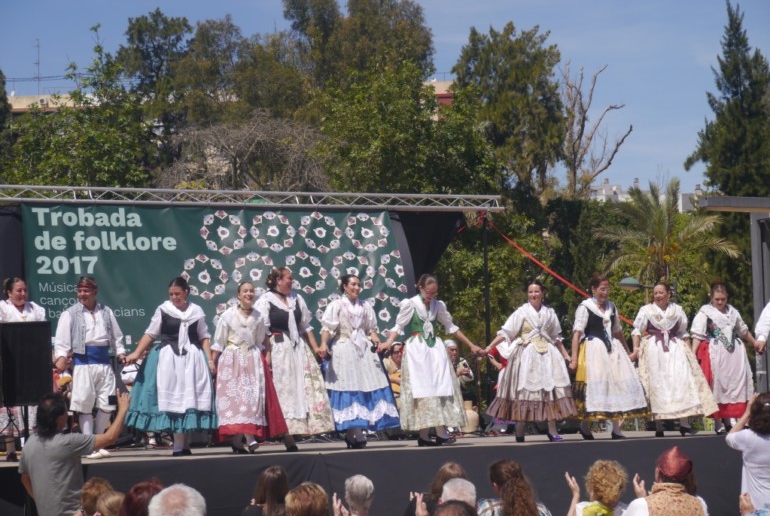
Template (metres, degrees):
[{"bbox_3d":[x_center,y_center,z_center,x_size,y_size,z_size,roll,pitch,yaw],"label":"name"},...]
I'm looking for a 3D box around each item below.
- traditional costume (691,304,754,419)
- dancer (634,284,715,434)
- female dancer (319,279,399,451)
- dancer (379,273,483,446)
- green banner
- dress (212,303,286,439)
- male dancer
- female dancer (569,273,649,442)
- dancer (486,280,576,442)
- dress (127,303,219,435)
[{"bbox_3d":[3.593,1.096,19.896,0.646,1.224,0.552,0,-4,-18],"label":"traditional costume"},{"bbox_3d":[3.035,1.061,19.530,0.872,1.614,0.680,-1,-2,-6],"label":"dancer"},{"bbox_3d":[-0.236,0.998,17.982,0.741,1.669,0.607,0,-4,-21],"label":"female dancer"},{"bbox_3d":[0.447,0.998,18.382,0.992,1.675,0.660,-1,-2,-13],"label":"dancer"},{"bbox_3d":[-2.180,0.277,24.100,5.000,1.820,0.150,0,-4,-25],"label":"green banner"},{"bbox_3d":[-1.269,1.094,17.633,0.695,1.280,0.660,-1,-2,-12],"label":"dress"},{"bbox_3d":[-2.728,1.006,17.254,0.627,1.672,0.500,0,-3,-24],"label":"male dancer"},{"bbox_3d":[2.296,1.012,19.202,0.757,1.688,0.660,0,-2,-16],"label":"female dancer"},{"bbox_3d":[1.477,1.043,18.838,0.855,1.633,0.662,0,-4,-15],"label":"dancer"},{"bbox_3d":[-1.981,1.016,17.345,0.846,1.213,0.720,0,-3,-26],"label":"dress"}]

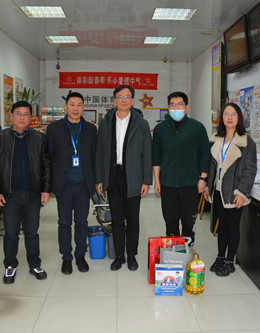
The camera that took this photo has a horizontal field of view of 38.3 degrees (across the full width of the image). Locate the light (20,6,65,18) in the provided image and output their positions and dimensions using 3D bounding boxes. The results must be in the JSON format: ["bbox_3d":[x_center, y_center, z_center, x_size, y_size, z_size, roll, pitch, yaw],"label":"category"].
[{"bbox_3d":[-1.282,-2.310,5.583,0.600,0.070,0.600,0,7,-2],"label":"light"}]

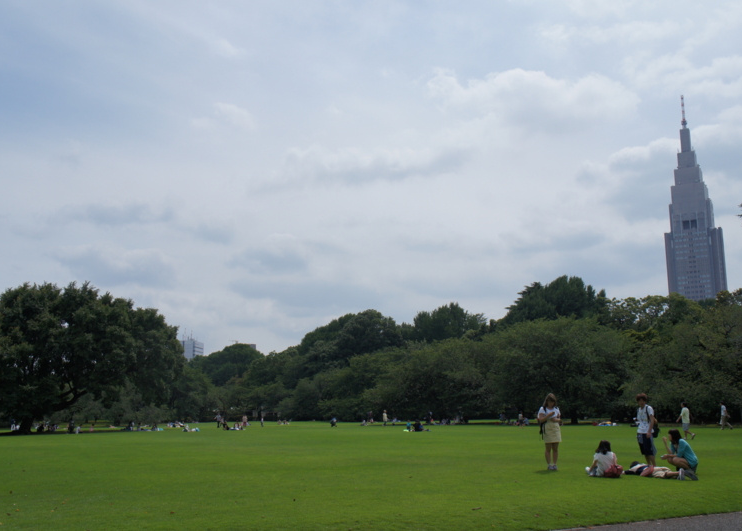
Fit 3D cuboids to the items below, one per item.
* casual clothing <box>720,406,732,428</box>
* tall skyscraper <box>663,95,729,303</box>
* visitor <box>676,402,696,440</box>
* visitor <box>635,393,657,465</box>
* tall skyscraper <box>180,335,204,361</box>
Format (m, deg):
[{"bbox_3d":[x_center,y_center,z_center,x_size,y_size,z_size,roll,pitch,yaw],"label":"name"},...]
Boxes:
[{"bbox_3d":[21.705,9.194,50.136,0.620,1.400,0.450,-5,-11,24],"label":"casual clothing"},{"bbox_3d":[279.911,-16.177,710.527,43.000,271.000,43.000,-6,-11,28],"label":"tall skyscraper"},{"bbox_3d":[14.582,7.215,38.081,0.820,1.700,0.500,-5,-11,24],"label":"visitor"},{"bbox_3d":[6.064,3.684,18.076,0.400,1.720,0.500,5,-11,-29],"label":"visitor"},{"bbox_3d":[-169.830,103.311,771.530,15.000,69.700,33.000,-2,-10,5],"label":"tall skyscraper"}]

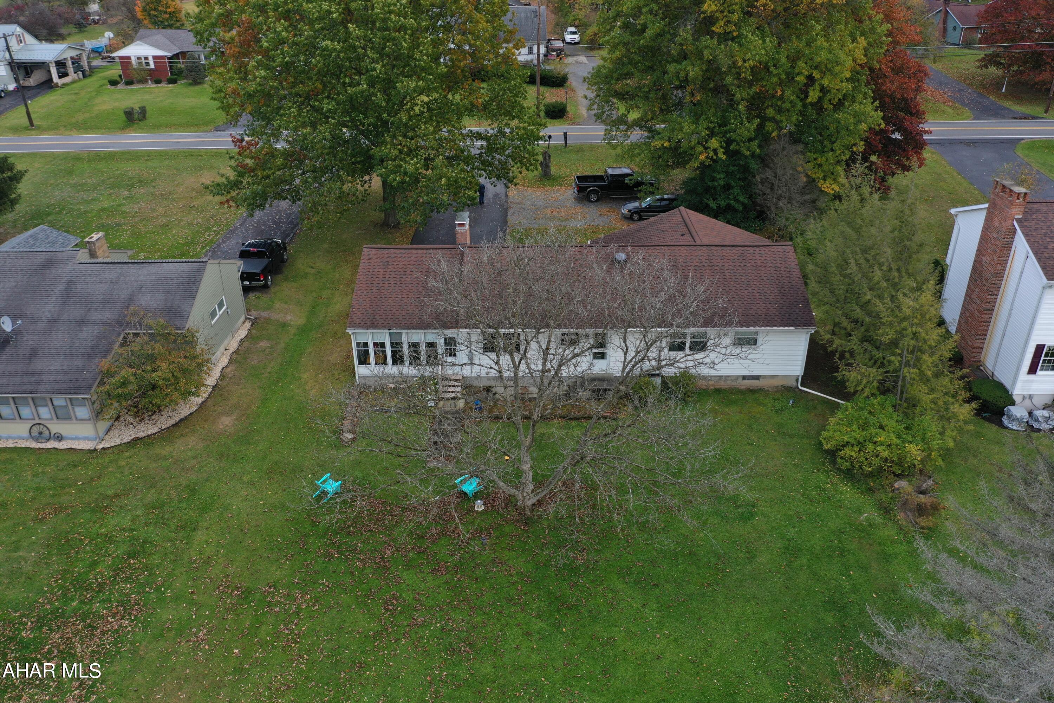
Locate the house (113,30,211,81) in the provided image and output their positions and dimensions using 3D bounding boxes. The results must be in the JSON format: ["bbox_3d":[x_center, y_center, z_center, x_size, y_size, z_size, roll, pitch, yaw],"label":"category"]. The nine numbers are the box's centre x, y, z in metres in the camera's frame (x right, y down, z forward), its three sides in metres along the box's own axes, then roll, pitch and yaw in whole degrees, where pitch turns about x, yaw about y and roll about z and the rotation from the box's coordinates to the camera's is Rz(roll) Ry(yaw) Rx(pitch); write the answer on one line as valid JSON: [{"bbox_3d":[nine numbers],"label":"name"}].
[{"bbox_3d":[-41.190,-36.122,99.181,12.200,4.800,12.000,0,27,1],"label":"house"}]

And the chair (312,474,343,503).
[{"bbox_3d":[-6.958,4.772,28.763,0.770,0.600,0.860,19,33,33],"label":"chair"}]

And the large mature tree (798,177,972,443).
[{"bbox_3d":[13.292,-1.591,31.400,6.500,9.300,6.200,0,27,0],"label":"large mature tree"}]

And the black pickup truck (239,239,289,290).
[{"bbox_3d":[-14.727,-5.084,44.994,2.020,1.900,5.750,-1,27,-1],"label":"black pickup truck"}]

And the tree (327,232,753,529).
[{"bbox_3d":[0.204,0.817,26.868,14.000,9.300,11.500,0,27,0],"label":"tree"}]

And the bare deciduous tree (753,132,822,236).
[{"bbox_3d":[15.350,-9.611,49.098,3.600,6.700,3.600,0,27,0],"label":"bare deciduous tree"}]

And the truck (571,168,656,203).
[{"bbox_3d":[6.239,-11.731,57.713,5.900,1.950,2.000,-2,27,-3],"label":"truck"}]

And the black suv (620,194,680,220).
[{"bbox_3d":[8.500,-9.616,54.084,4.720,1.500,1.750,-1,27,-1],"label":"black suv"}]

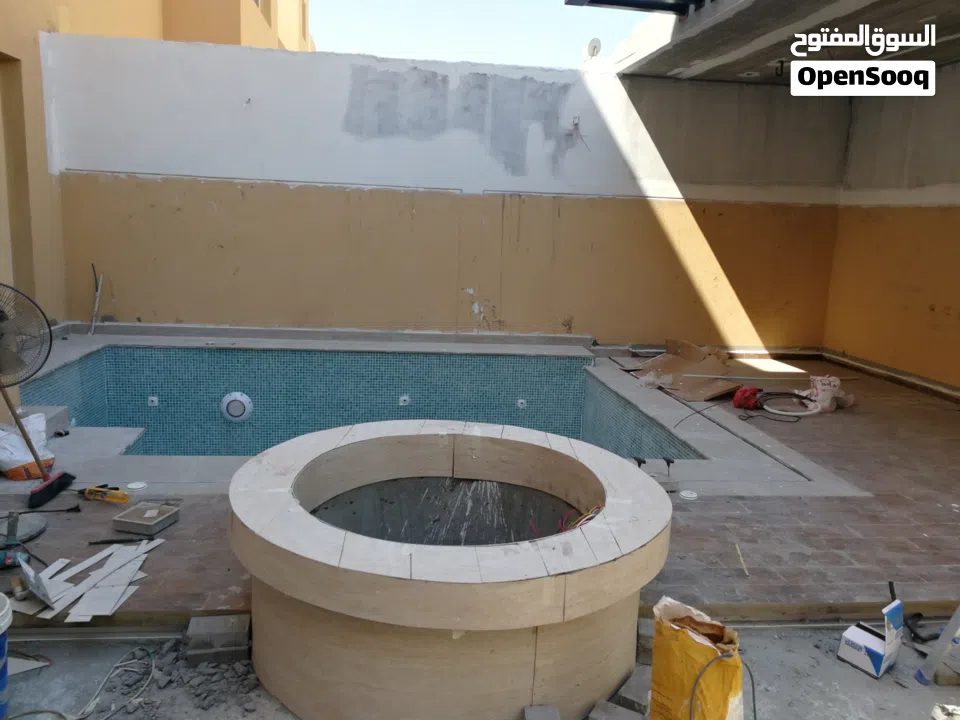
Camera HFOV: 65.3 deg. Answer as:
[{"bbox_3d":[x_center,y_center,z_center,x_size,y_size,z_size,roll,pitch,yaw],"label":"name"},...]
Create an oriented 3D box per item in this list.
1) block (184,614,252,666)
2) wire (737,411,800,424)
[{"bbox_3d":[-0.884,0.951,2.539,0.200,0.120,0.110,1,11,-8],"label":"block"},{"bbox_3d":[2.185,0.418,5.637,0.475,0.030,0.240,3,11,2],"label":"wire"}]

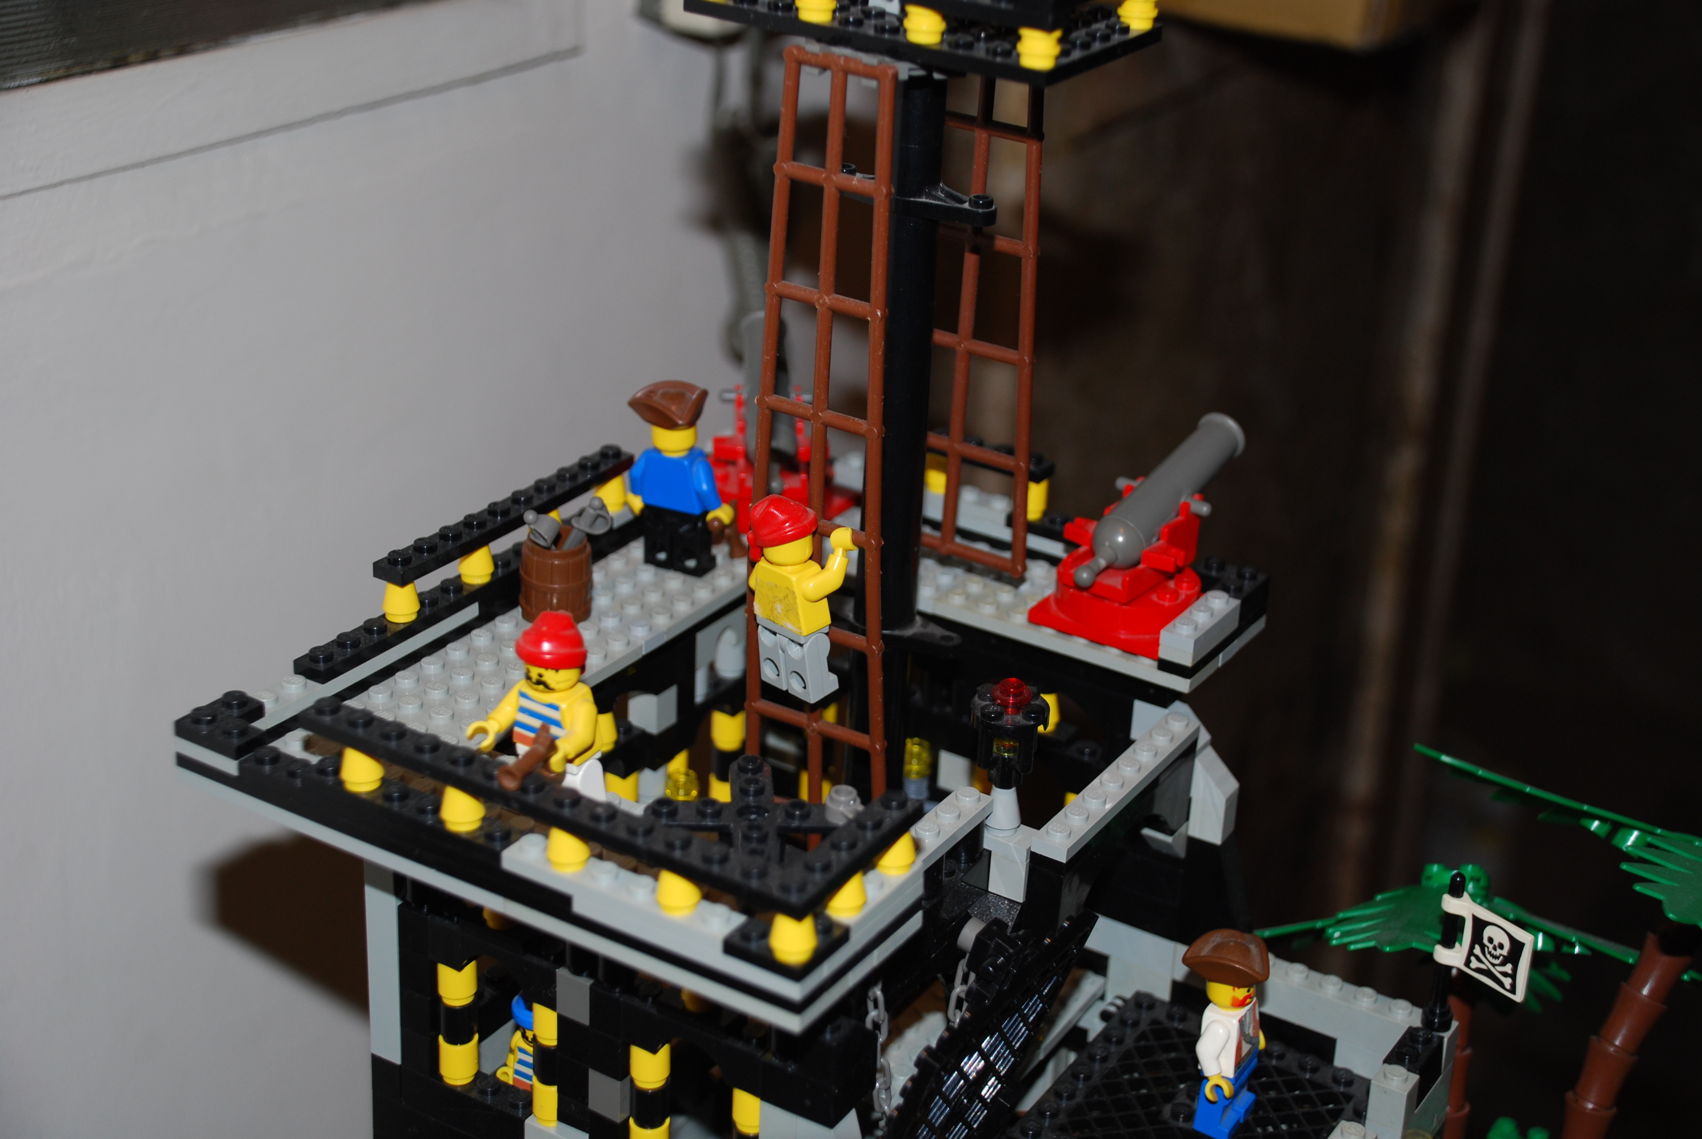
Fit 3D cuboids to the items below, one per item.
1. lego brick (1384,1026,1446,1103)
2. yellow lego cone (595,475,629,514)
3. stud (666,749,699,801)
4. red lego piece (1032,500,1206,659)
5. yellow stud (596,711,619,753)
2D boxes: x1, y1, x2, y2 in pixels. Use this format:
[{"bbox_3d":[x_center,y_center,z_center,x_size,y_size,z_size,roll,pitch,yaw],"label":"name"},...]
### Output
[{"bbox_3d":[0.119,0.105,0.571,0.008,0.011,0.016,17,29,28],"label":"lego brick"},{"bbox_3d":[-0.055,-0.019,0.622,0.008,0.010,0.008,2,25,-1],"label":"yellow lego cone"},{"bbox_3d":[-0.039,0.049,0.625,0.008,0.011,0.008,2,25,-1],"label":"stud"},{"bbox_3d":[0.062,-0.003,0.590,0.032,0.029,0.032,17,29,28],"label":"red lego piece"},{"bbox_3d":[-0.054,0.034,0.585,0.008,0.010,0.008,2,25,-1],"label":"yellow stud"}]

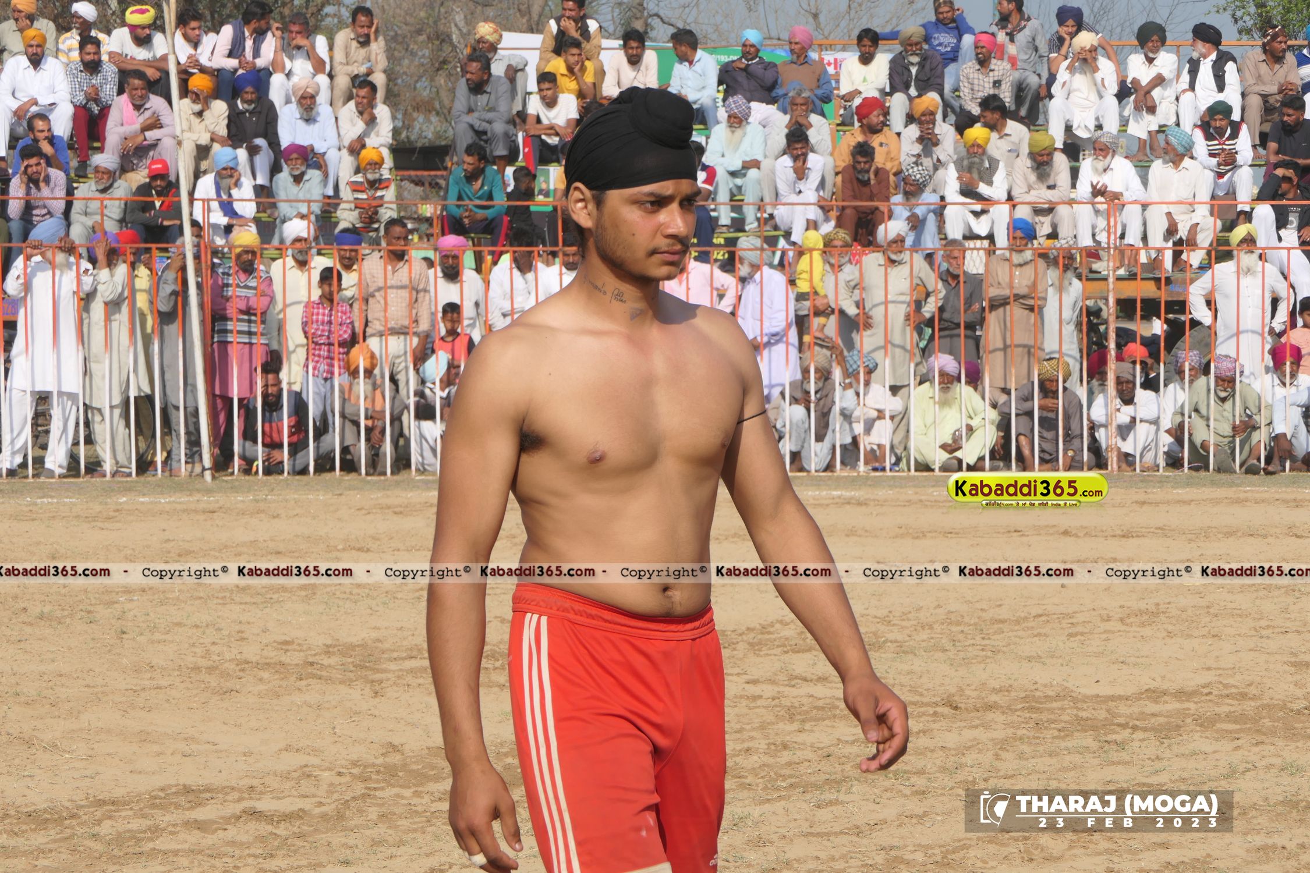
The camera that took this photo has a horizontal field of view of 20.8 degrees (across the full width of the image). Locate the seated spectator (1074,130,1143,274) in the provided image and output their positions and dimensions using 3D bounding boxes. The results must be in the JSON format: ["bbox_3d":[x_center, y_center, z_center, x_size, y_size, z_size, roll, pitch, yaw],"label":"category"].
[{"bbox_3d":[3.491,-1.783,27.300,0.560,1.074,0.750,0,3,12],"label":"seated spectator"}]

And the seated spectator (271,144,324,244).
[{"bbox_3d":[-2.741,-1.695,27.400,0.450,1.109,0.740,0,3,-2],"label":"seated spectator"}]

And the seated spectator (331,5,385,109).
[{"bbox_3d":[-2.443,-3.015,29.500,0.470,1.108,0.750,0,3,-2],"label":"seated spectator"}]

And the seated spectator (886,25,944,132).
[{"bbox_3d":[2.126,-2.786,29.100,0.480,1.111,0.740,0,3,4],"label":"seated spectator"}]

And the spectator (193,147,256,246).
[{"bbox_3d":[-3.504,-1.790,29.000,0.540,1.149,0.750,-1,3,-7],"label":"spectator"}]

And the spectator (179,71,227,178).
[{"bbox_3d":[-3.481,-2.286,27.500,0.403,1.050,0.750,0,3,-5],"label":"spectator"}]

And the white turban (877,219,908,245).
[{"bbox_3d":[1.695,-1.451,25.400,0.230,0.190,0.250,-1,3,-12],"label":"white turban"}]

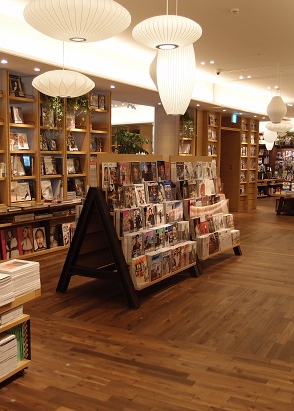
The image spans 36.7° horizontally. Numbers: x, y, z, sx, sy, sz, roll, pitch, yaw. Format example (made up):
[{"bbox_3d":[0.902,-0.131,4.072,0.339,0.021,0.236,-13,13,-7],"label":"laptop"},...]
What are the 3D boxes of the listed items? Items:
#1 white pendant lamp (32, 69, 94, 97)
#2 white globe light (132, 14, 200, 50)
[{"bbox_3d":[-0.842,-1.233,4.500,0.640,0.265,0.640,0,6,0],"label":"white pendant lamp"},{"bbox_3d":[0.134,-1.130,2.900,0.460,0.200,0.460,1,6,0],"label":"white globe light"}]

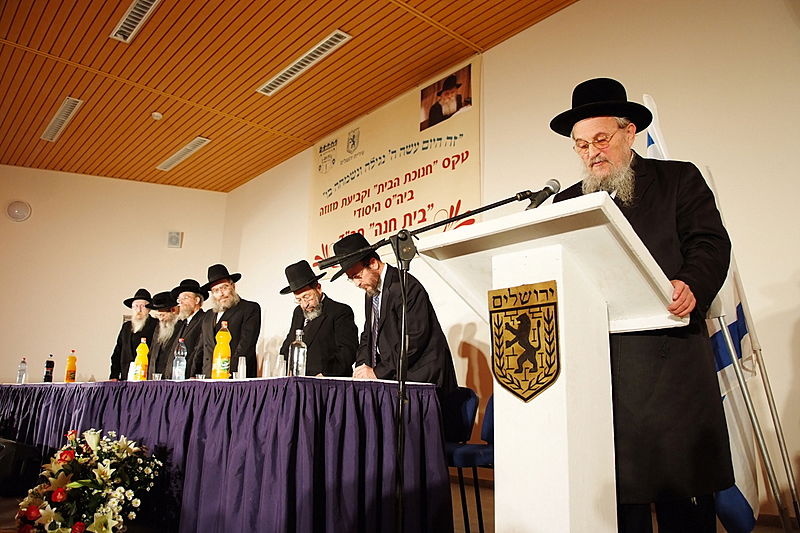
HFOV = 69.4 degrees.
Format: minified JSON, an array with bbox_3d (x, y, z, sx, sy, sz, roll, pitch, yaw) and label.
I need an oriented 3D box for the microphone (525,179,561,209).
[{"bbox_3d":[0.478,-0.234,1.914,0.052,0.052,0.170,-11,21,47],"label":"microphone"}]

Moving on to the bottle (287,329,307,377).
[{"bbox_3d":[-0.565,0.478,3.168,0.092,0.270,0.092,1,-12,0],"label":"bottle"}]

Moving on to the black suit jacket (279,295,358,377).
[{"bbox_3d":[-0.561,0.709,3.938,0.580,1.020,0.380,-4,-13,25],"label":"black suit jacket"}]

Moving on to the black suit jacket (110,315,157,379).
[{"bbox_3d":[-3.089,0.994,6.686,0.520,0.880,0.320,0,-12,5],"label":"black suit jacket"}]

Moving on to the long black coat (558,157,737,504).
[{"bbox_3d":[0.858,0.192,1.982,0.430,1.224,0.570,13,-16,-44],"label":"long black coat"}]

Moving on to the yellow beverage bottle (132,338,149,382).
[{"bbox_3d":[-1.989,0.722,4.445,0.097,0.335,0.097,11,-15,-39],"label":"yellow beverage bottle"}]

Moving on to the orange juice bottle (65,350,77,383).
[{"bbox_3d":[-3.286,1.002,5.766,0.092,0.325,0.092,11,-15,-39],"label":"orange juice bottle"}]

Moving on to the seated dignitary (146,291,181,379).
[{"bbox_3d":[-2.556,1.097,6.104,0.530,1.707,0.400,-2,-12,18],"label":"seated dignitary"}]

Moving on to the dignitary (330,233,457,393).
[{"bbox_3d":[-0.022,0.615,3.293,0.740,1.647,0.550,13,-16,-44],"label":"dignitary"}]

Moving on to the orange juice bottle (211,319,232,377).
[{"bbox_3d":[-1.005,0.476,3.271,0.097,0.335,0.097,11,-15,-39],"label":"orange juice bottle"}]

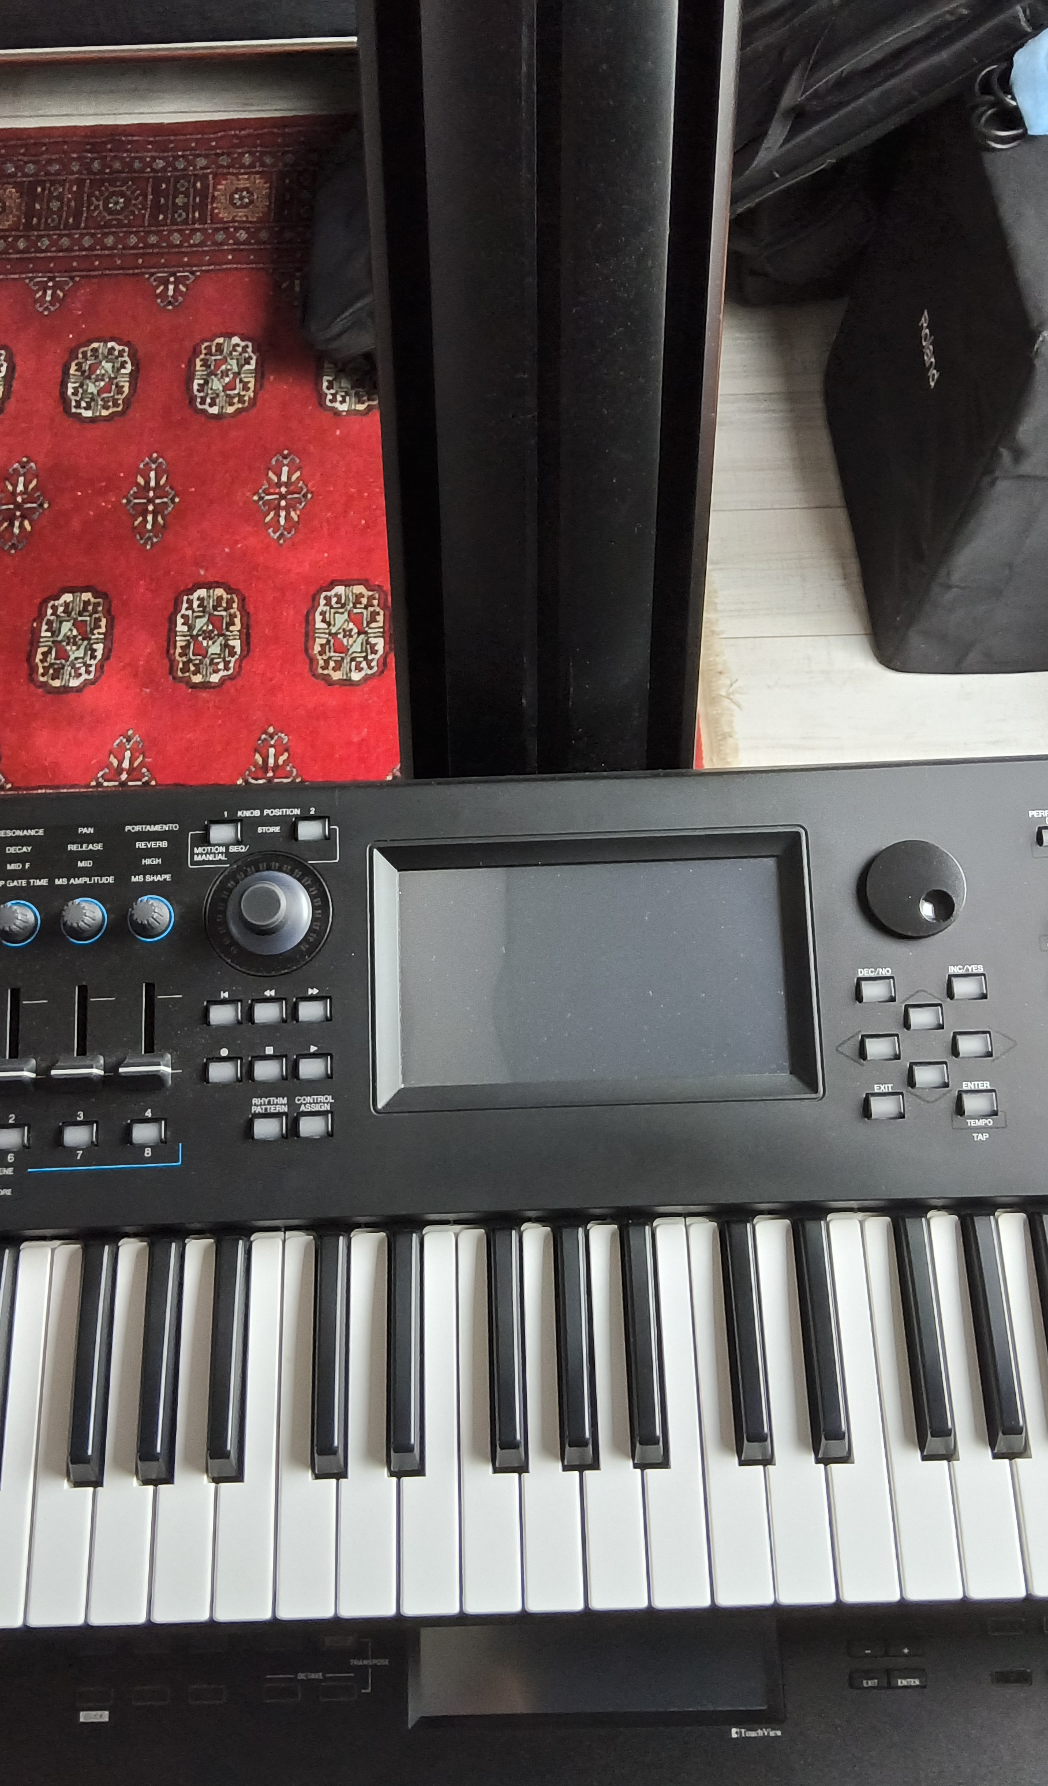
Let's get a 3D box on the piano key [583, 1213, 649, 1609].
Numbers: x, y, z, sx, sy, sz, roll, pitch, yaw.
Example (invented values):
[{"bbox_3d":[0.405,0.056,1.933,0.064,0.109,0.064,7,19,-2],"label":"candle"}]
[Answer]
[{"bbox_3d":[0.034,0.205,0.678,0.023,0.019,0.144,-2,68,1],"label":"piano key"}]

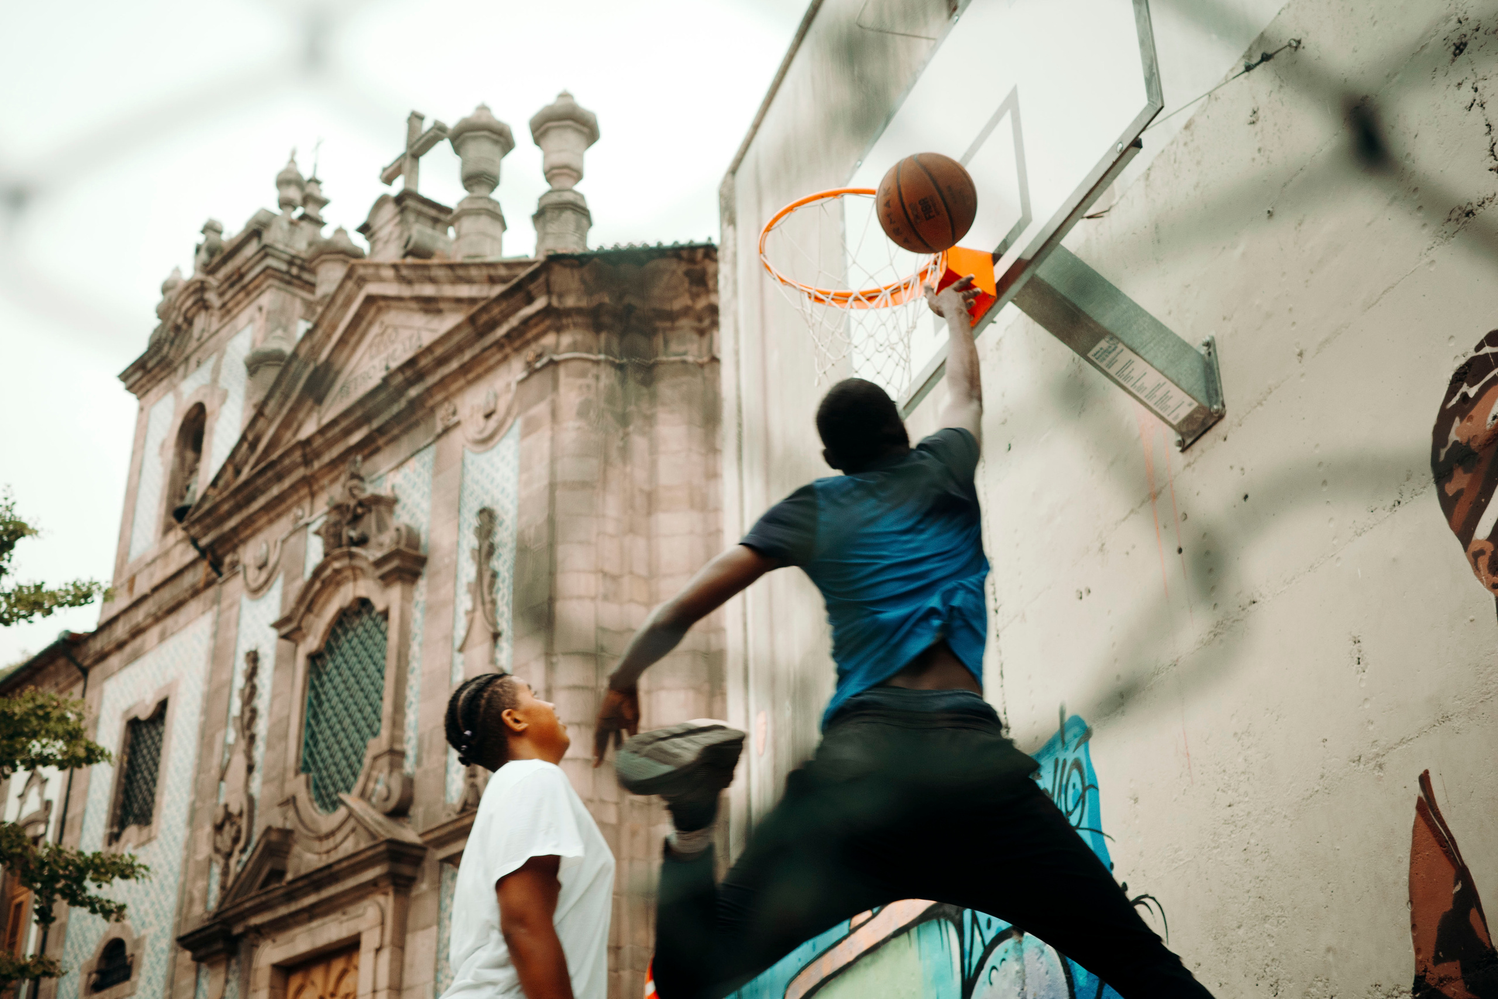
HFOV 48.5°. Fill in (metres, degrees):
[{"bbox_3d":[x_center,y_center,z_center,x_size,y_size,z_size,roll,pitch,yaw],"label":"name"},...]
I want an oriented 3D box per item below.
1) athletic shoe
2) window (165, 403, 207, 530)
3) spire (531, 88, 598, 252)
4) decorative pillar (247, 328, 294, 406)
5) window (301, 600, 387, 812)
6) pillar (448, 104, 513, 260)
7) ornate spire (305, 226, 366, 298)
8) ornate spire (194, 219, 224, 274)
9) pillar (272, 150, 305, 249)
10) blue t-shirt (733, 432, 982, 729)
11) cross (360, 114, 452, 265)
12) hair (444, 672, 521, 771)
[{"bbox_3d":[-0.148,0.593,3.600,0.300,0.115,0.160,-15,-50,-21],"label":"athletic shoe"},{"bbox_3d":[-9.135,-0.534,27.422,0.320,2.296,1.028,23,-37,-38],"label":"window"},{"bbox_3d":[-2.296,-4.059,20.532,0.840,2.512,0.840,23,-37,-38],"label":"spire"},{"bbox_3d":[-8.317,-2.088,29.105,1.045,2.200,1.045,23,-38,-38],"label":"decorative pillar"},{"bbox_3d":[-5.618,2.878,23.237,0.308,3.047,2.057,23,-38,-38],"label":"window"},{"bbox_3d":[-3.601,-4.214,22.143,0.840,2.695,0.840,23,-37,-38],"label":"pillar"},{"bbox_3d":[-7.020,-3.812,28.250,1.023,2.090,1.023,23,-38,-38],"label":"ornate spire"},{"bbox_3d":[-9.482,-4.386,29.095,0.500,1.379,0.500,23,-37,-38],"label":"ornate spire"},{"bbox_3d":[-8.565,-5.576,31.013,0.616,2.530,0.616,23,-38,-38],"label":"pillar"},{"bbox_3d":[0.233,0.148,3.360,0.490,0.600,0.310,-1,-34,-10],"label":"blue t-shirt"},{"bbox_3d":[-5.561,-5.207,27.431,1.100,3.190,1.815,23,-38,-38],"label":"cross"},{"bbox_3d":[-0.503,0.426,3.200,0.180,0.175,0.165,-27,-17,-27],"label":"hair"}]

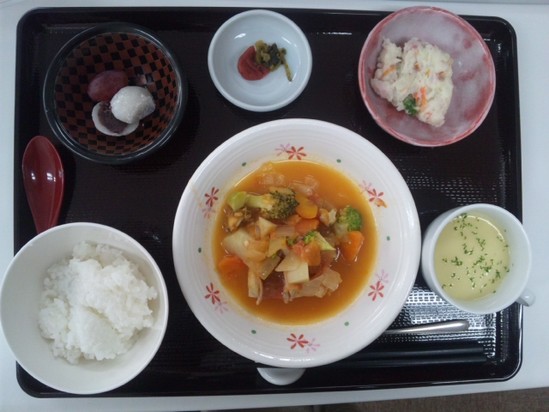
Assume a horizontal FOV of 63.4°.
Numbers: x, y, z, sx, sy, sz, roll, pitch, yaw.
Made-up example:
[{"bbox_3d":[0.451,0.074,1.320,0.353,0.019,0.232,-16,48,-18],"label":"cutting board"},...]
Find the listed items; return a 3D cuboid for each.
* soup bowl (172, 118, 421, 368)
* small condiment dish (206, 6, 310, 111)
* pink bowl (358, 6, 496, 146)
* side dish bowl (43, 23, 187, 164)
[{"bbox_3d":[0.018,0.031,0.390,0.204,0.052,0.204,0,89,-3],"label":"soup bowl"},{"bbox_3d":[-0.013,-0.127,0.402,0.090,0.028,0.090,0,89,-3],"label":"small condiment dish"},{"bbox_3d":[0.129,-0.110,0.400,0.119,0.047,0.119,0,89,-3],"label":"pink bowl"},{"bbox_3d":[-0.129,-0.089,0.380,0.110,0.057,0.110,0,89,-3],"label":"side dish bowl"}]

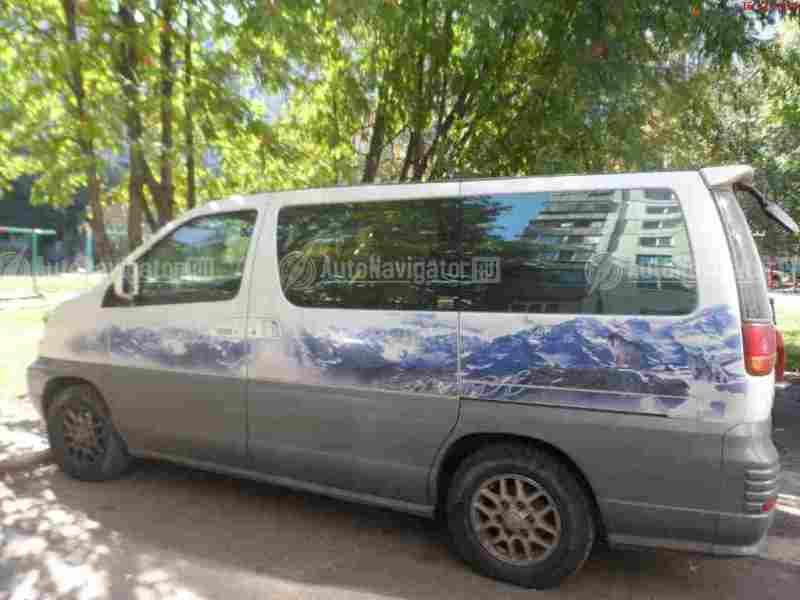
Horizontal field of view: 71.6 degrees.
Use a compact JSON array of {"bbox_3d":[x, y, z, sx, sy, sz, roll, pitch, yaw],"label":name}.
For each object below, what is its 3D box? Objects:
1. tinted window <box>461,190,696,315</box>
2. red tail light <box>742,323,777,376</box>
[{"bbox_3d":[0.708,-0.188,2.324,0.930,0.515,0.085,1,1,26],"label":"tinted window"},{"bbox_3d":[1.363,0.185,2.088,0.140,0.205,0.160,1,2,26],"label":"red tail light"}]

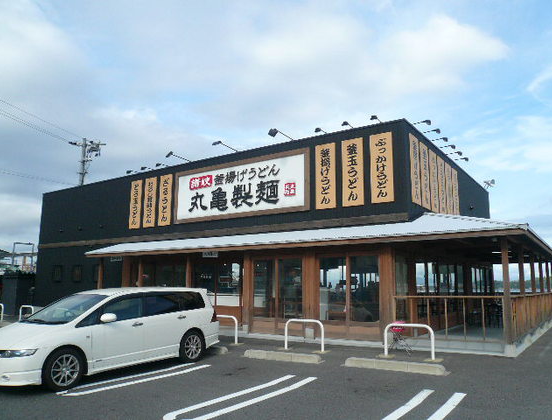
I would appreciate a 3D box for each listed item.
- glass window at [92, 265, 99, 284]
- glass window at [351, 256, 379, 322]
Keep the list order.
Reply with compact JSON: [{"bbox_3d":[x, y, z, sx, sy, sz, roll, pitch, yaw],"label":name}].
[{"bbox_3d":[-8.050,2.896,20.520,0.760,0.820,0.100,-6,-11,35],"label":"glass window"},{"bbox_3d":[2.316,2.058,11.809,0.762,1.669,0.060,-6,-12,34],"label":"glass window"}]

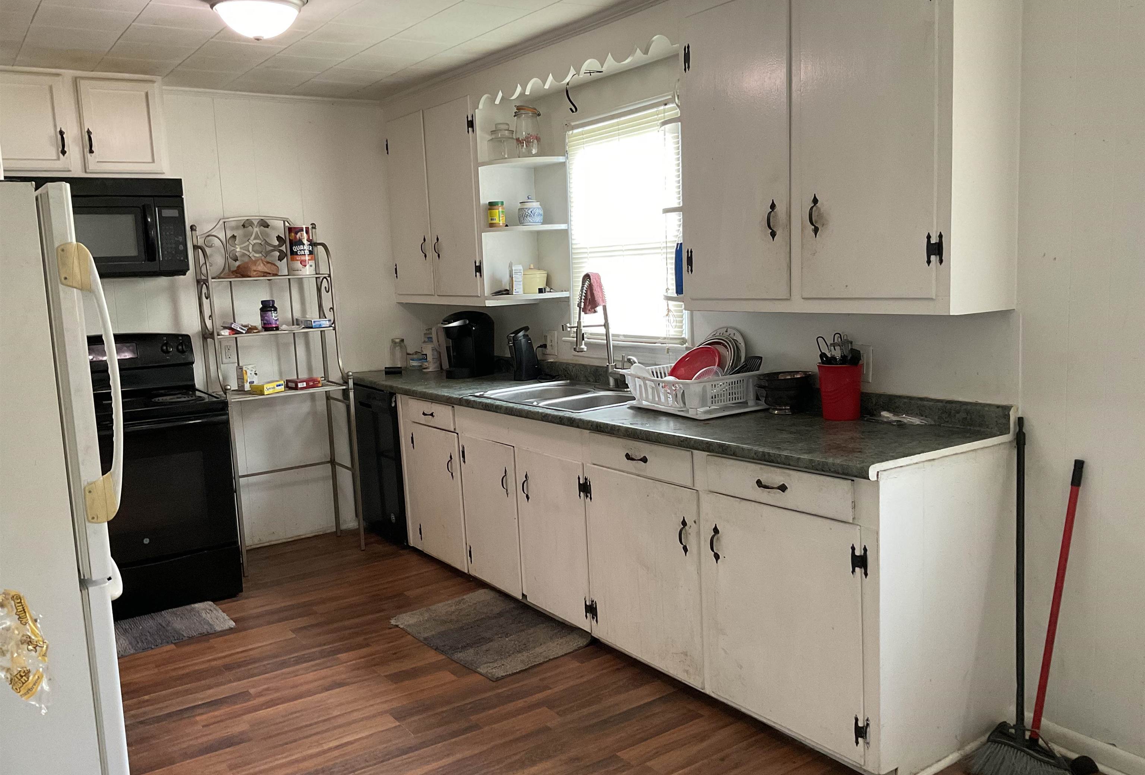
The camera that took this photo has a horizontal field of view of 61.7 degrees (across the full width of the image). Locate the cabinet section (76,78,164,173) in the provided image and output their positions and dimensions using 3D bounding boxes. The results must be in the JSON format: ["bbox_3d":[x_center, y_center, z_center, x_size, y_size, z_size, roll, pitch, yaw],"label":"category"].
[{"bbox_3d":[-2.170,-1.222,4.566,0.354,0.428,0.305,-7,8,-34],"label":"cabinet section"}]

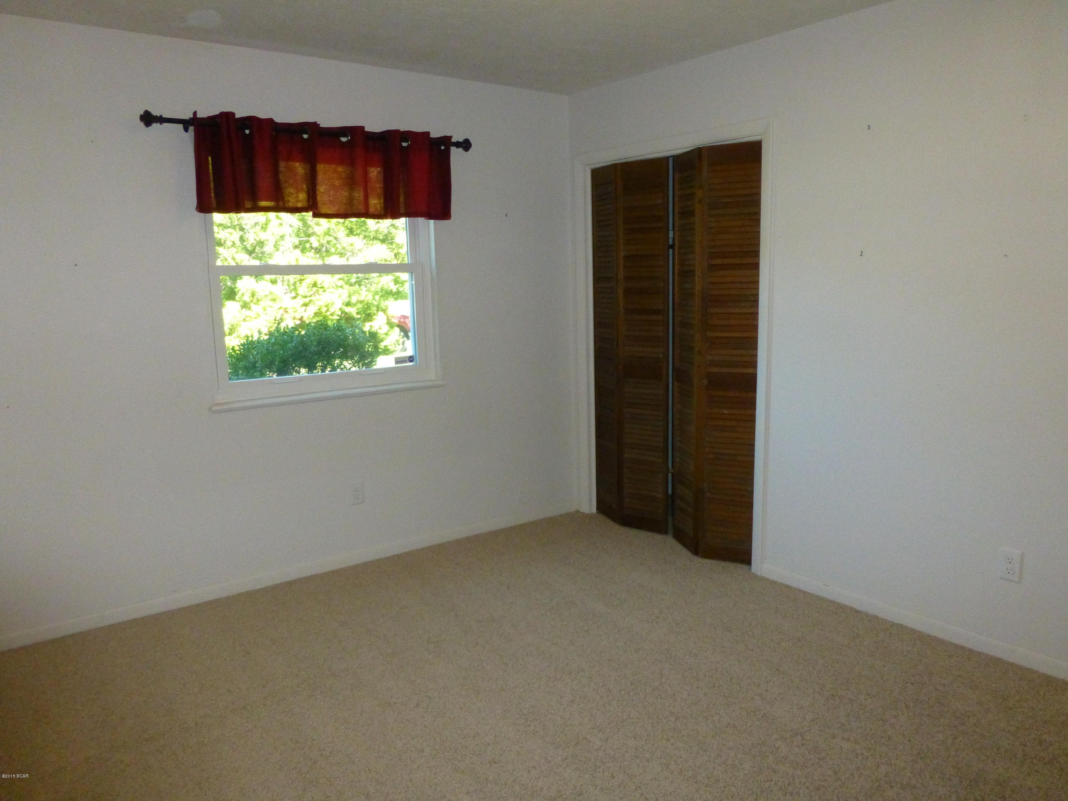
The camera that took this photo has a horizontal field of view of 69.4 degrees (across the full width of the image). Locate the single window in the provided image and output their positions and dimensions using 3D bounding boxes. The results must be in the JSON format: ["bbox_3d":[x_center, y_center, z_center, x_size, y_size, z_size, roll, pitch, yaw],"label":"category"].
[{"bbox_3d":[-0.981,-0.592,3.734,1.140,1.150,0.110,-8,12,-36],"label":"single window"}]

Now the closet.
[{"bbox_3d":[0.666,-0.242,4.055,0.150,2.000,1.205,-8,12,-36],"label":"closet"}]

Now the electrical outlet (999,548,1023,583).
[{"bbox_3d":[1.718,0.594,2.779,0.010,0.115,0.070,-8,12,-36],"label":"electrical outlet"}]

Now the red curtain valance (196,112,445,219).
[{"bbox_3d":[-0.918,-1.058,3.556,1.240,0.415,0.100,-8,12,-36],"label":"red curtain valance"}]

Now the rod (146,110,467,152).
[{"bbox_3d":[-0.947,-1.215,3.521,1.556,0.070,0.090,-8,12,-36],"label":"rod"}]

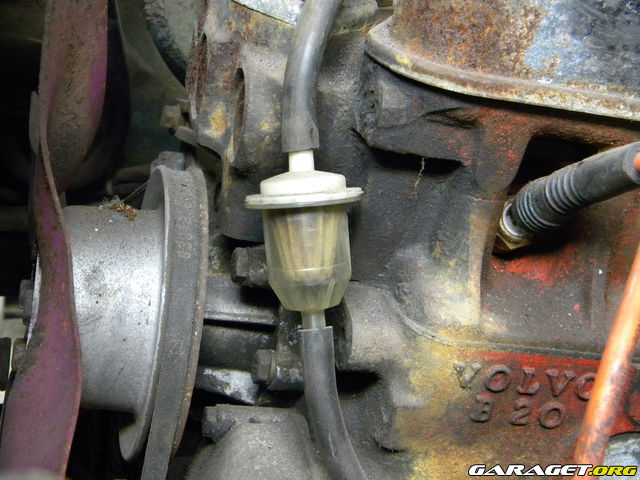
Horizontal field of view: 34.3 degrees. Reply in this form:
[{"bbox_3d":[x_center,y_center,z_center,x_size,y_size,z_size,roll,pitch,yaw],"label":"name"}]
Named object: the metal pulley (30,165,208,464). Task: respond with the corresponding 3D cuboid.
[{"bbox_3d":[-0.089,0.029,0.429,0.061,0.124,0.124,7,22,-16],"label":"metal pulley"}]

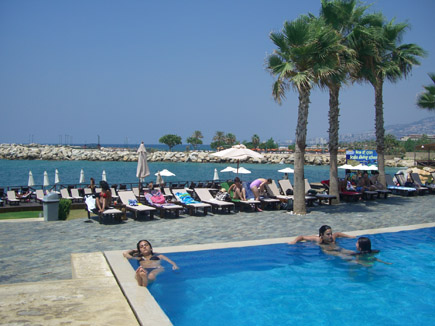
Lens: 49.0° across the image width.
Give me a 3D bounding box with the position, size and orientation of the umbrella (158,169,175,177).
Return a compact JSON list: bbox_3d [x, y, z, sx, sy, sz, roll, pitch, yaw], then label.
[{"bbox_3d":[-4.543,1.671,42.042,1.950,2.200,1.950,1,2,0],"label":"umbrella"}]

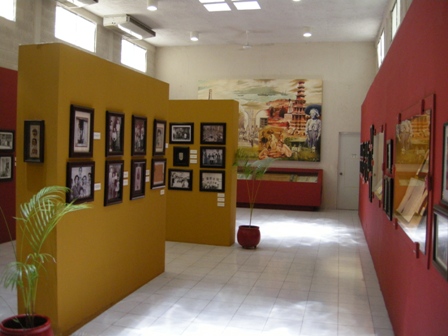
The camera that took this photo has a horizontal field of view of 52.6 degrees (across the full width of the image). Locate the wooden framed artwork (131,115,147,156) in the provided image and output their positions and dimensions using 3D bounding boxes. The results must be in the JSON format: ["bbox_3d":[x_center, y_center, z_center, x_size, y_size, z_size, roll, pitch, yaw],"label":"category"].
[{"bbox_3d":[-0.921,-0.348,4.930,0.030,0.424,0.285,2,3,16],"label":"wooden framed artwork"}]

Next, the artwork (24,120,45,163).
[{"bbox_3d":[-1.553,-0.219,3.705,0.158,0.340,0.040,2,3,16],"label":"artwork"}]

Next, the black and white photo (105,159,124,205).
[{"bbox_3d":[-1.080,0.142,4.471,0.028,0.437,0.325,2,3,14],"label":"black and white photo"}]

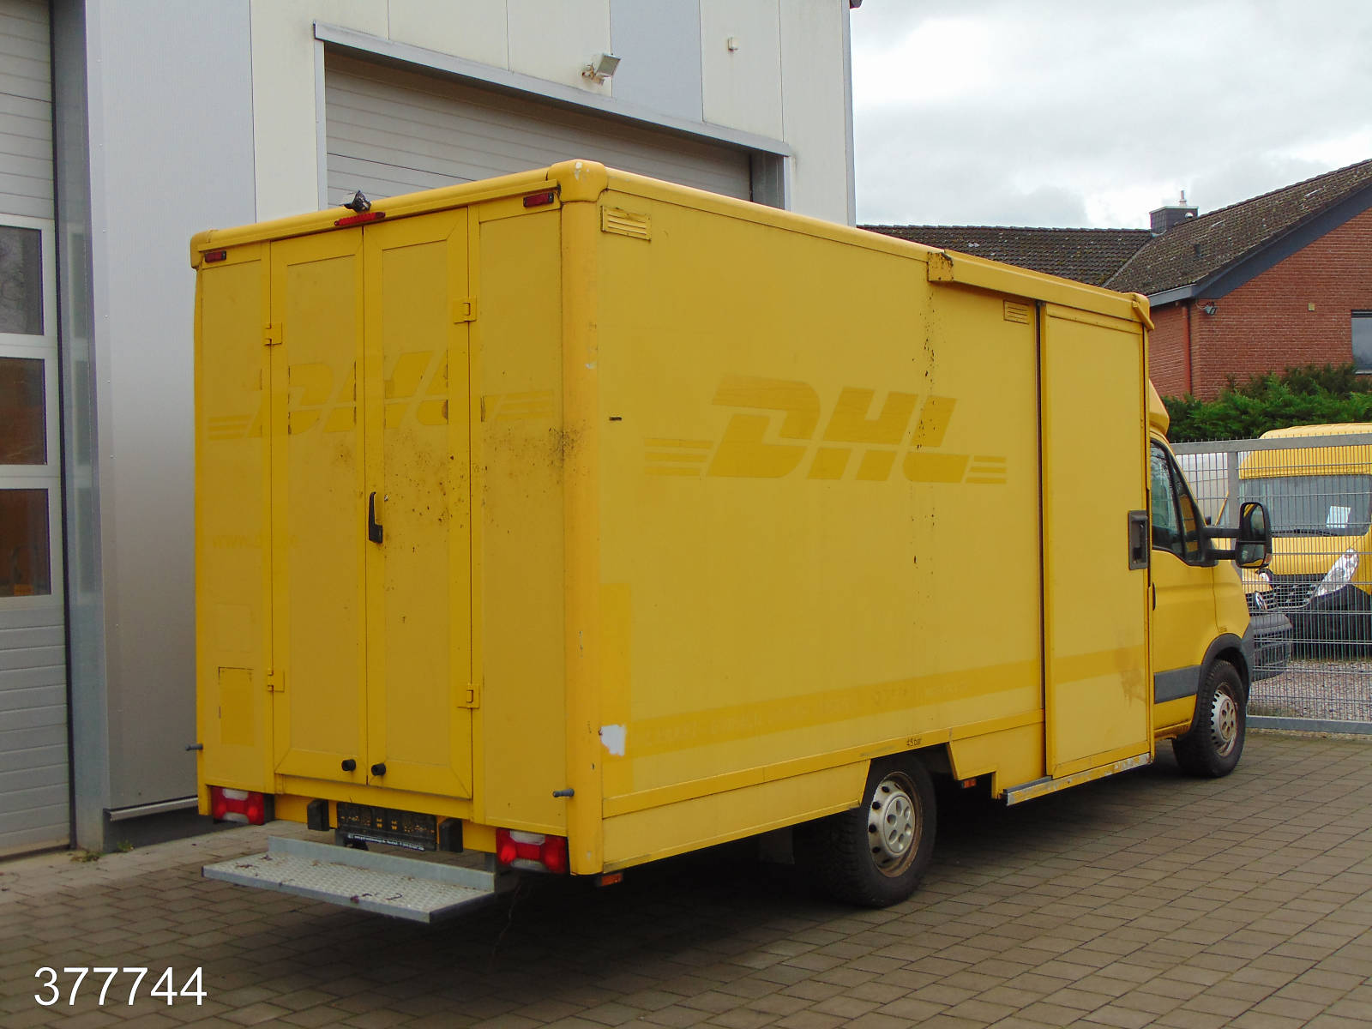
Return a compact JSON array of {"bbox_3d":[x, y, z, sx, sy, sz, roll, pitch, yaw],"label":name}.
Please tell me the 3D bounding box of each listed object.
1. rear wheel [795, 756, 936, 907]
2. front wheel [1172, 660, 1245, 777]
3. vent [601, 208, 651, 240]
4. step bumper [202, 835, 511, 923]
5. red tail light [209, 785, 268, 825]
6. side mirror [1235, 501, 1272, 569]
[{"bbox_3d":[0.814,1.306,7.152,0.225,0.690,0.690,-1,0,38],"label":"rear wheel"},{"bbox_3d":[3.160,1.225,10.081,0.225,0.690,0.690,-1,0,38],"label":"front wheel"},{"bbox_3d":[-0.192,-0.968,5.536,0.020,0.088,0.255,-1,0,38],"label":"vent"},{"bbox_3d":[-1.209,1.280,5.899,1.210,0.107,0.320,-1,0,38],"label":"step bumper"},{"bbox_3d":[-1.722,1.135,6.513,0.325,0.122,0.070,-1,0,38],"label":"red tail light"},{"bbox_3d":[3.341,0.123,9.797,0.190,0.395,0.120,-1,0,38],"label":"side mirror"}]

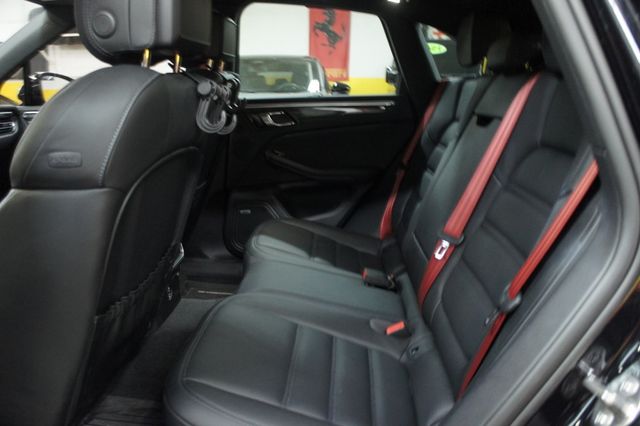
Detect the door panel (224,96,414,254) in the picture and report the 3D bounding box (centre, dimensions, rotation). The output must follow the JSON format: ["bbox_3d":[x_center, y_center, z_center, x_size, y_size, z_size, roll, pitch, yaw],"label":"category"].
[{"bbox_3d":[-0.015,-0.143,2.031,0.800,0.660,0.140,0,13,1],"label":"door panel"}]

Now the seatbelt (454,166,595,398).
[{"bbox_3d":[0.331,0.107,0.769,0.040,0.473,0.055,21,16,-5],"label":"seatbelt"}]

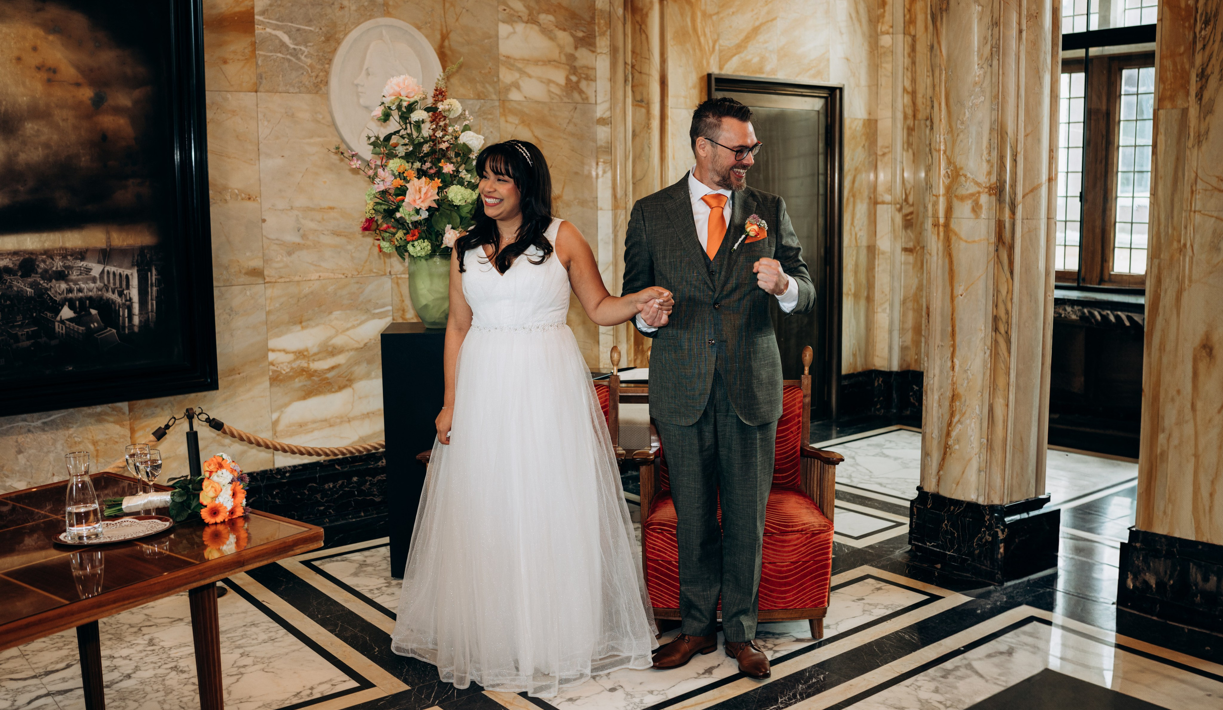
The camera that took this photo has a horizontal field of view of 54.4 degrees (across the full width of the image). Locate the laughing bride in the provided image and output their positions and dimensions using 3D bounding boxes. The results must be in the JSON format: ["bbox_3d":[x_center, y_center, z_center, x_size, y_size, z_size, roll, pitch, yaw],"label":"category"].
[{"bbox_3d":[-0.268,0.171,3.872,0.940,1.715,0.690,2,9,18],"label":"laughing bride"}]

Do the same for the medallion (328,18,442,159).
[{"bbox_3d":[-1.043,-1.233,5.519,0.572,0.639,0.060,-7,11,-38],"label":"medallion"}]

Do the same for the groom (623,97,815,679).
[{"bbox_3d":[0.340,0.112,3.804,0.600,1.842,0.470,-1,8,-3],"label":"groom"}]

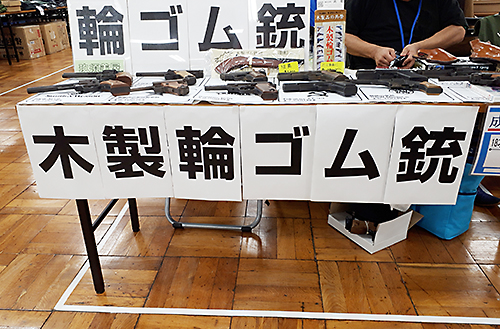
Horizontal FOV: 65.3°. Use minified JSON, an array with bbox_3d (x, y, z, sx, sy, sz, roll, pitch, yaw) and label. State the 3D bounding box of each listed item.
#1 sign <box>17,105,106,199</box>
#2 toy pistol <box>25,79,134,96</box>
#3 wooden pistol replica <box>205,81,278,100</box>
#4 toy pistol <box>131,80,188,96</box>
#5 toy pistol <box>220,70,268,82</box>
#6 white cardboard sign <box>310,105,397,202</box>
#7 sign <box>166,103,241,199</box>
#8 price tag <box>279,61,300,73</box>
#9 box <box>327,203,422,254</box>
[{"bbox_3d":[-0.548,-0.029,1.153,0.210,0.297,0.008,1,24,3],"label":"sign"},{"bbox_3d":[-0.513,-0.229,1.177,0.285,0.038,0.120,-7,25,-13],"label":"toy pistol"},{"bbox_3d":[-0.026,-0.220,1.146,0.218,0.034,0.112,0,24,1],"label":"wooden pistol replica"},{"bbox_3d":[-0.278,-0.230,1.177,0.195,0.034,0.105,-8,25,-15],"label":"toy pistol"},{"bbox_3d":[-0.015,-0.316,1.363,0.160,0.033,0.095,-2,24,-3],"label":"toy pistol"},{"bbox_3d":[0.290,-0.020,1.105,0.210,0.297,0.008,1,24,3],"label":"white cardboard sign"},{"bbox_3d":[-0.129,-0.025,1.129,0.210,0.297,0.008,1,24,3],"label":"sign"},{"bbox_3d":[0.141,-0.339,1.384,0.080,0.055,0.012,7,10,17],"label":"price tag"},{"bbox_3d":[0.525,0.237,1.711,0.235,0.120,0.270,-14,27,-28],"label":"box"}]

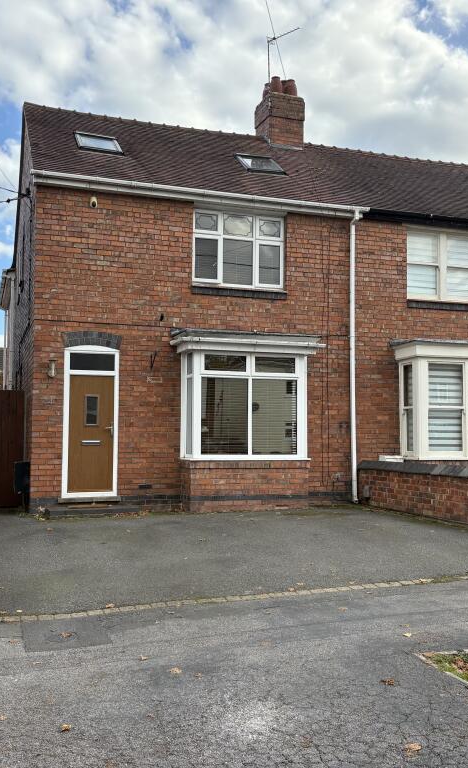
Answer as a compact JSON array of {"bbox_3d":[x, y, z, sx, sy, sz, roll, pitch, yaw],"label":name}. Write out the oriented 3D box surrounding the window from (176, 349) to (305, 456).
[{"bbox_3d":[0.169,0.387,12.845,1.983,1.725,0.666,1,-3,-20],"label":"window"}]

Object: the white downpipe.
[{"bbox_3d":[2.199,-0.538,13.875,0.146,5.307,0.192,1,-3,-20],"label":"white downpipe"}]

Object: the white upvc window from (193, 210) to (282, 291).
[{"bbox_3d":[0.110,-2.321,13.407,1.680,1.302,0.101,1,-3,-20],"label":"white upvc window"}]

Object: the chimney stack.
[{"bbox_3d":[1.030,-5.919,17.140,0.838,1.685,0.938,1,-3,-20],"label":"chimney stack"}]

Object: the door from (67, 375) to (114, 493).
[{"bbox_3d":[-2.289,0.806,12.375,0.721,1.877,0.071,1,-3,-20],"label":"door"}]

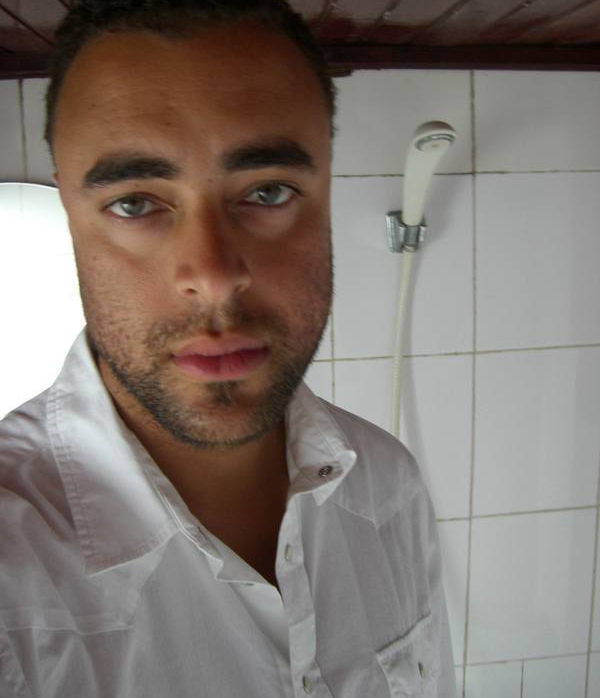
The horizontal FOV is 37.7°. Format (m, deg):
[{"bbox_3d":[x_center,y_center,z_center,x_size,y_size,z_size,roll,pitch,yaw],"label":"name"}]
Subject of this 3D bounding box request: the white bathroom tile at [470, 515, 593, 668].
[{"bbox_3d":[0.352,0.359,1.335,0.200,0.250,0.010,-3,12,-4],"label":"white bathroom tile"}]

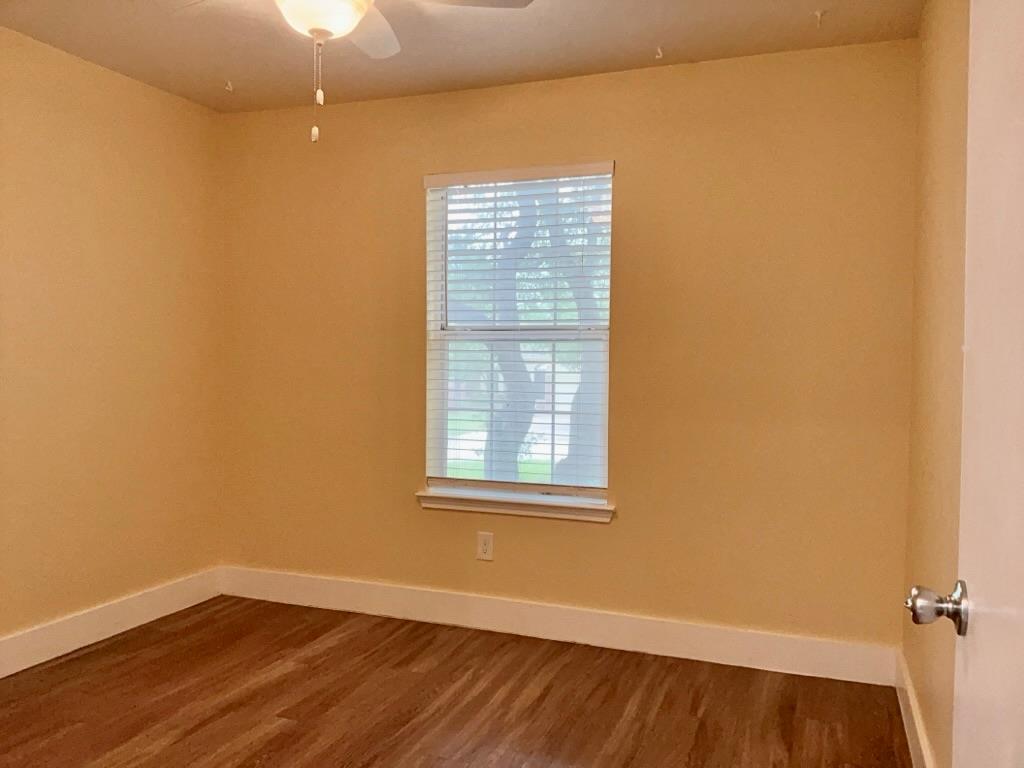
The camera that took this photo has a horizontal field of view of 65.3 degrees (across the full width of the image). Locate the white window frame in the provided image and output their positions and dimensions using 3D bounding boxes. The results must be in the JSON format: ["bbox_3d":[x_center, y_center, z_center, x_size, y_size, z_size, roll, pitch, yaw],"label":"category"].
[{"bbox_3d":[0.018,-0.228,3.493,0.858,1.405,0.090,1,2,21],"label":"white window frame"}]

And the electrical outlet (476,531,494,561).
[{"bbox_3d":[-0.118,0.722,3.542,0.074,0.119,0.012,1,2,21],"label":"electrical outlet"}]

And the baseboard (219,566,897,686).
[{"bbox_3d":[-0.023,1.024,3.508,3.107,0.146,0.018,1,2,21],"label":"baseboard"}]

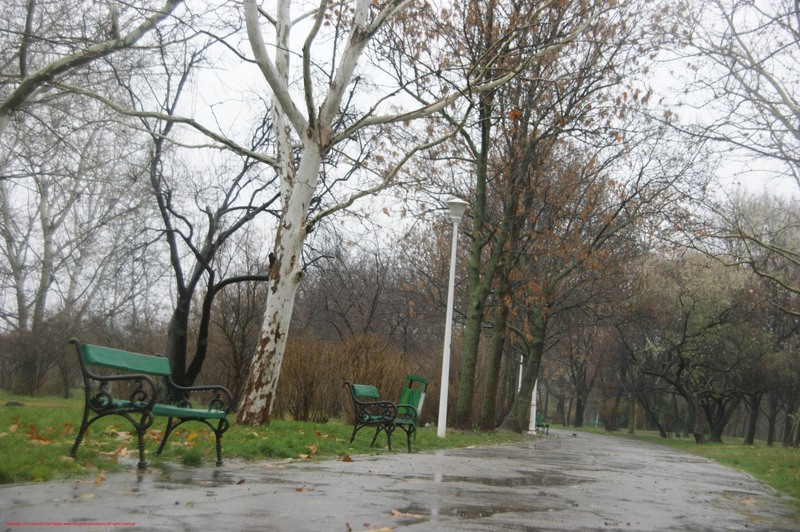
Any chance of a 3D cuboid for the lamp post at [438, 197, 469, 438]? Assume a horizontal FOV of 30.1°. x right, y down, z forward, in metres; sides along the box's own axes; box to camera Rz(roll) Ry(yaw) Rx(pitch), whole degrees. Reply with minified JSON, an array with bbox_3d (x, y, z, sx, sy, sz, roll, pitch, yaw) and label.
[{"bbox_3d":[0.981,1.024,29.748,0.470,4.840,0.470,4,-6,0],"label":"lamp post"}]

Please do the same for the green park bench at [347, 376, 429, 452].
[{"bbox_3d":[-0.237,1.927,18.873,0.680,0.840,1.620,3,-6,10],"label":"green park bench"}]

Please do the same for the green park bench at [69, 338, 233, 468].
[{"bbox_3d":[-1.804,1.026,10.853,0.680,0.840,1.620,2,-6,13],"label":"green park bench"}]

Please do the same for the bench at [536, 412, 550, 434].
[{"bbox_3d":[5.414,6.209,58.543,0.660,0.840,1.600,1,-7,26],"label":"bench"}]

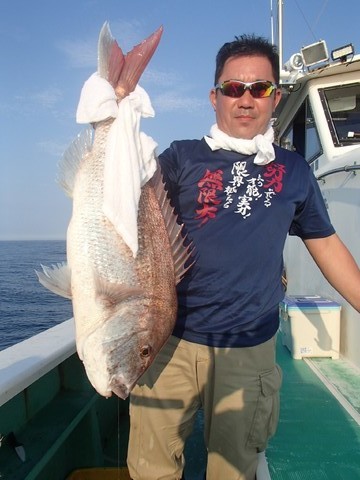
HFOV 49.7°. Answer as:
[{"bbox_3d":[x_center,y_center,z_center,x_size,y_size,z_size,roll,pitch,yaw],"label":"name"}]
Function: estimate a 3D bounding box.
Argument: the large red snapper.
[{"bbox_3d":[-0.142,-0.063,0.825,0.320,0.790,0.140,0,0,-25],"label":"large red snapper"}]

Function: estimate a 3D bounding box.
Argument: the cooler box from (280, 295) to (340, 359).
[{"bbox_3d":[1.105,0.745,3.480,0.430,0.445,0.620,0,0,0],"label":"cooler box"}]

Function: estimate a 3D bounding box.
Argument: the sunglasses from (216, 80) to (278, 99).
[{"bbox_3d":[0.168,-0.373,0.982,0.147,0.046,0.135,0,16,7],"label":"sunglasses"}]

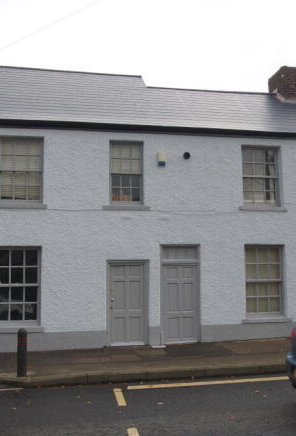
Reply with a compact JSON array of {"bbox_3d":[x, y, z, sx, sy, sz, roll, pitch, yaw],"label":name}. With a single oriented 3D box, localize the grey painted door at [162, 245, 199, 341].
[{"bbox_3d":[0.803,1.832,10.905,0.963,2.344,0.100,1,-6,-9],"label":"grey painted door"}]

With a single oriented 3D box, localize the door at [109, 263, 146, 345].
[{"bbox_3d":[-0.469,1.998,10.682,0.925,1.945,0.100,1,-6,-9],"label":"door"}]

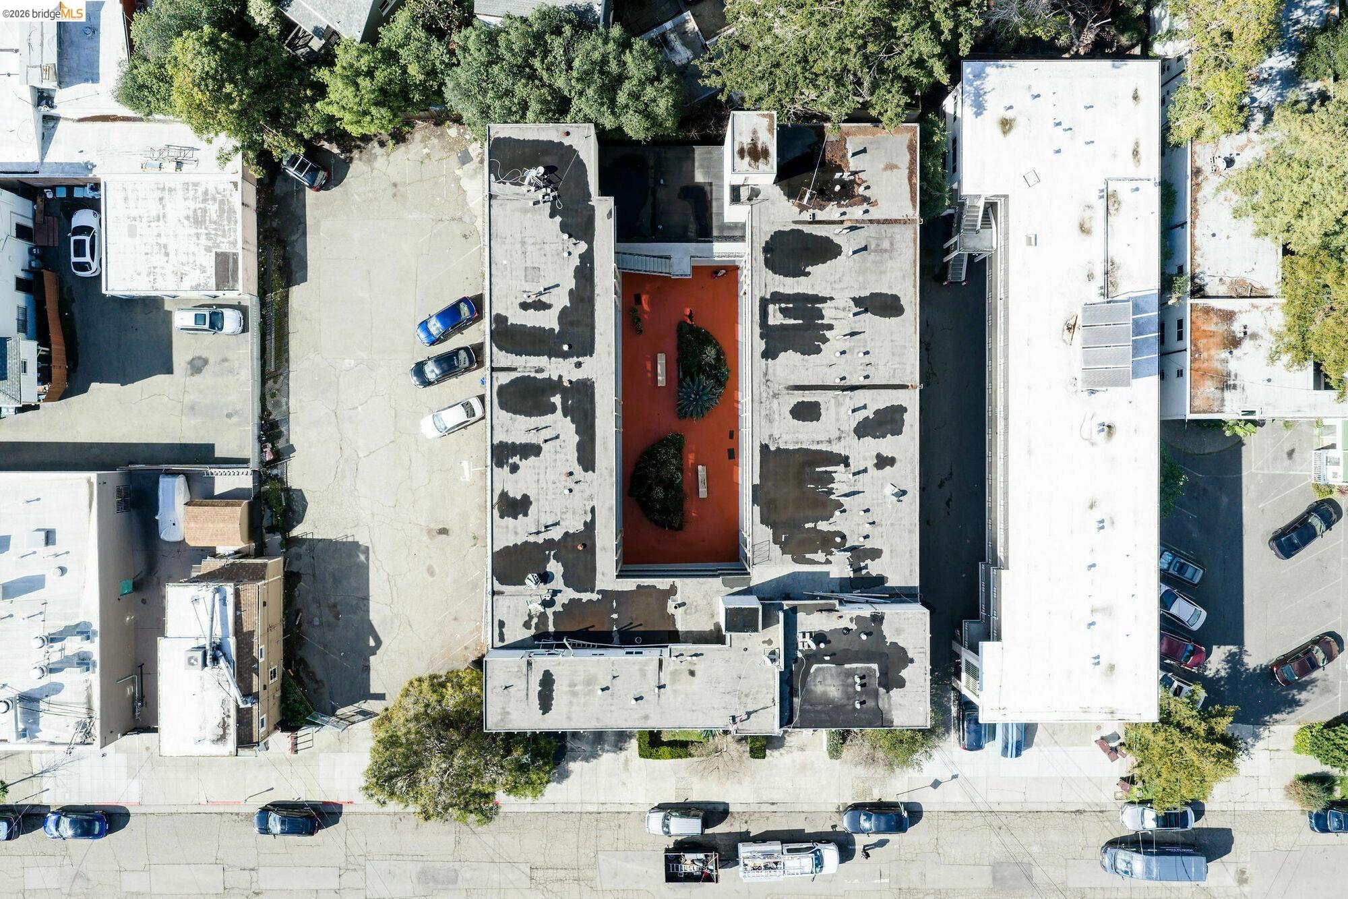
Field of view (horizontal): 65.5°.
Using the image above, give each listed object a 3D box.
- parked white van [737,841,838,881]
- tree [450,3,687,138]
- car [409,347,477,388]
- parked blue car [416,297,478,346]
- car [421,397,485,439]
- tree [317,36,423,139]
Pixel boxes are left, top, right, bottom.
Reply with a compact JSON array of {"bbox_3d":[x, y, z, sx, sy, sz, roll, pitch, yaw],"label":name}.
[{"bbox_3d":[8.250,29.307,75.026,7.100,2.300,2.350,-1,90,0],"label":"parked white van"},{"bbox_3d":[-7.450,-25.050,70.500,15.900,12.000,8.300,0,90,0],"label":"tree"},{"bbox_3d":[-16.760,-5.950,75.770,4.800,1.460,1.800,-22,90,0],"label":"car"},{"bbox_3d":[-16.350,-9.156,75.220,4.620,1.450,1.800,-31,90,0],"label":"parked blue car"},{"bbox_3d":[-15.950,-2.246,75.262,4.720,1.450,1.810,-23,90,0],"label":"car"},{"bbox_3d":[-20.300,-24.378,72.104,7.200,7.500,6.600,0,90,0],"label":"tree"}]

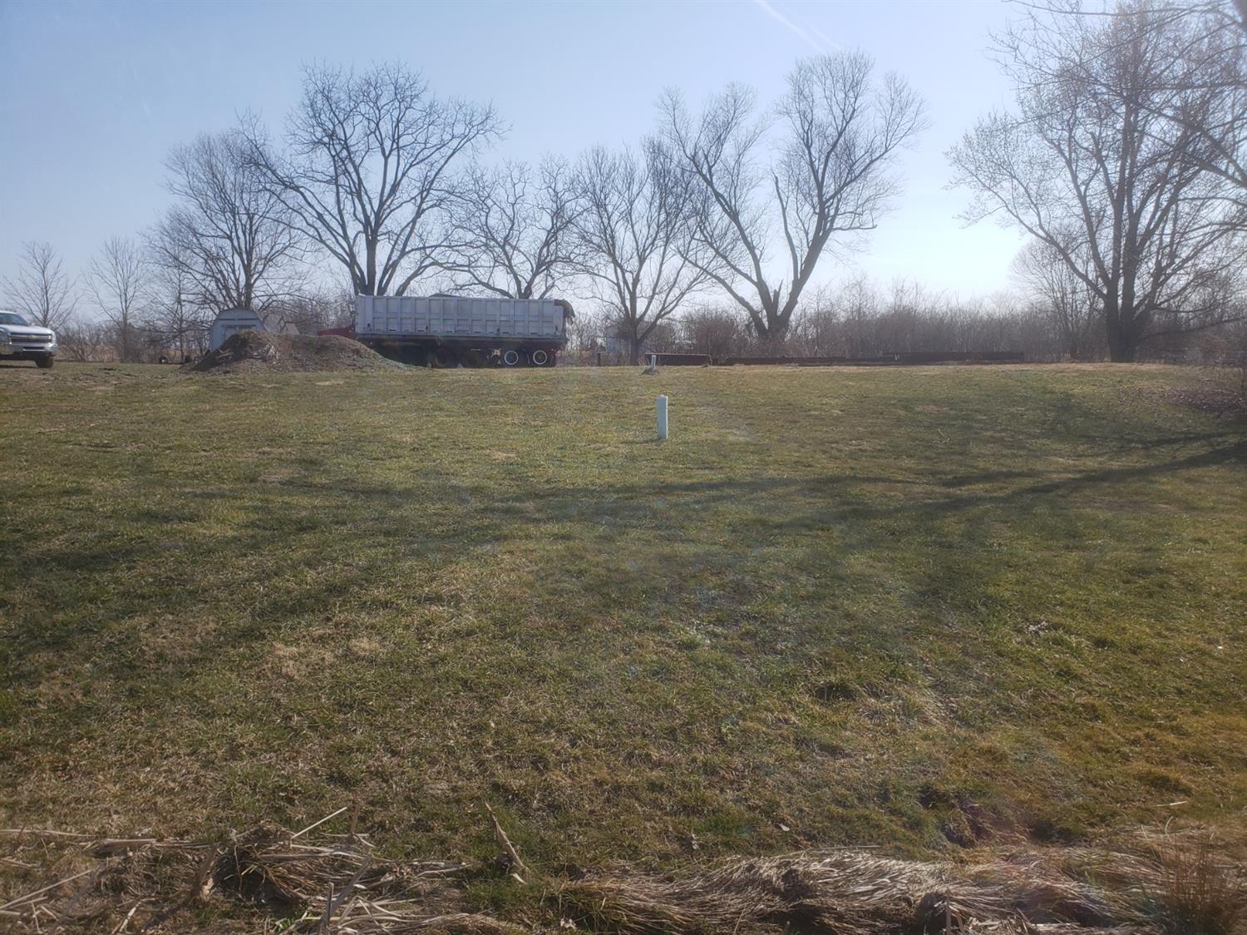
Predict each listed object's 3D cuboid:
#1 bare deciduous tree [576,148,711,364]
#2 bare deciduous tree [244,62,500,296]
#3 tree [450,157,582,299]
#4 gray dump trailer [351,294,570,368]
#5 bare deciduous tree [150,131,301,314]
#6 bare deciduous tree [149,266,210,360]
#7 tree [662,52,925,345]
[{"bbox_3d":[1.032,-11.106,49.279,7.281,11.532,6.917,1,7,1],"label":"bare deciduous tree"},{"bbox_3d":[-13.862,-13.618,50.990,13.953,16.163,11.860,-1,7,-15],"label":"bare deciduous tree"},{"bbox_3d":[-5.798,-10.957,50.312,7.119,11.015,6.763,0,7,-7],"label":"tree"},{"bbox_3d":[-7.183,-6.121,42.840,9.500,3.200,2.500,1,7,0],"label":"gray dump trailer"},{"bbox_3d":[-24.175,-13.158,56.149,9.055,13.612,8.603,-2,8,-23],"label":"bare deciduous tree"},{"bbox_3d":[-27.008,-9.350,56.629,3.830,5.935,3.638,-3,8,-25],"label":"bare deciduous tree"},{"bbox_3d":[9.724,-14.174,51.944,14.592,16.901,11.674,2,7,10],"label":"tree"}]

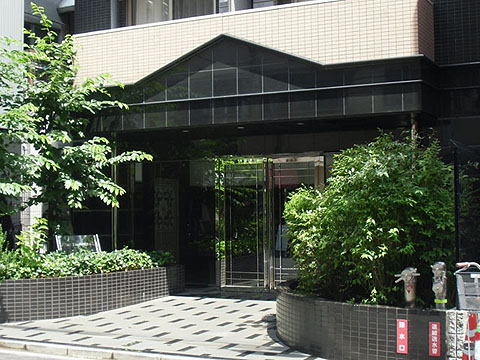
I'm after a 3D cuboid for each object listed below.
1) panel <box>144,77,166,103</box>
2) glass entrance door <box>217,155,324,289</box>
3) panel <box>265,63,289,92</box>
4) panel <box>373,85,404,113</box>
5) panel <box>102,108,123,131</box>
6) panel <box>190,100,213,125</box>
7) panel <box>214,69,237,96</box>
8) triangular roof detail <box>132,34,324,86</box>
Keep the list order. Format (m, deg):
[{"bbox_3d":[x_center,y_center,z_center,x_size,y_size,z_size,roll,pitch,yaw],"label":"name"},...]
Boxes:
[{"bbox_3d":[-1.325,-1.418,10.217,0.390,0.380,0.040,-2,-2,23],"label":"panel"},{"bbox_3d":[0.502,0.740,11.296,1.987,2.280,0.120,-2,-3,23],"label":"glass entrance door"},{"bbox_3d":[0.518,-1.480,9.388,0.384,0.412,0.050,-2,-3,23],"label":"panel"},{"bbox_3d":[1.998,-1.104,8.807,0.390,0.388,0.040,-2,-2,23],"label":"panel"},{"bbox_3d":[-2.055,-0.977,10.500,0.395,0.370,0.030,-2,-3,23],"label":"panel"},{"bbox_3d":[-0.584,-1.019,9.873,0.395,0.370,0.030,-2,-3,23],"label":"panel"},{"bbox_3d":[-0.220,-1.457,9.752,0.390,0.396,0.040,-2,-2,23],"label":"panel"},{"bbox_3d":[-0.216,-1.866,9.822,3.081,0.621,0.220,-2,-2,23],"label":"triangular roof detail"}]

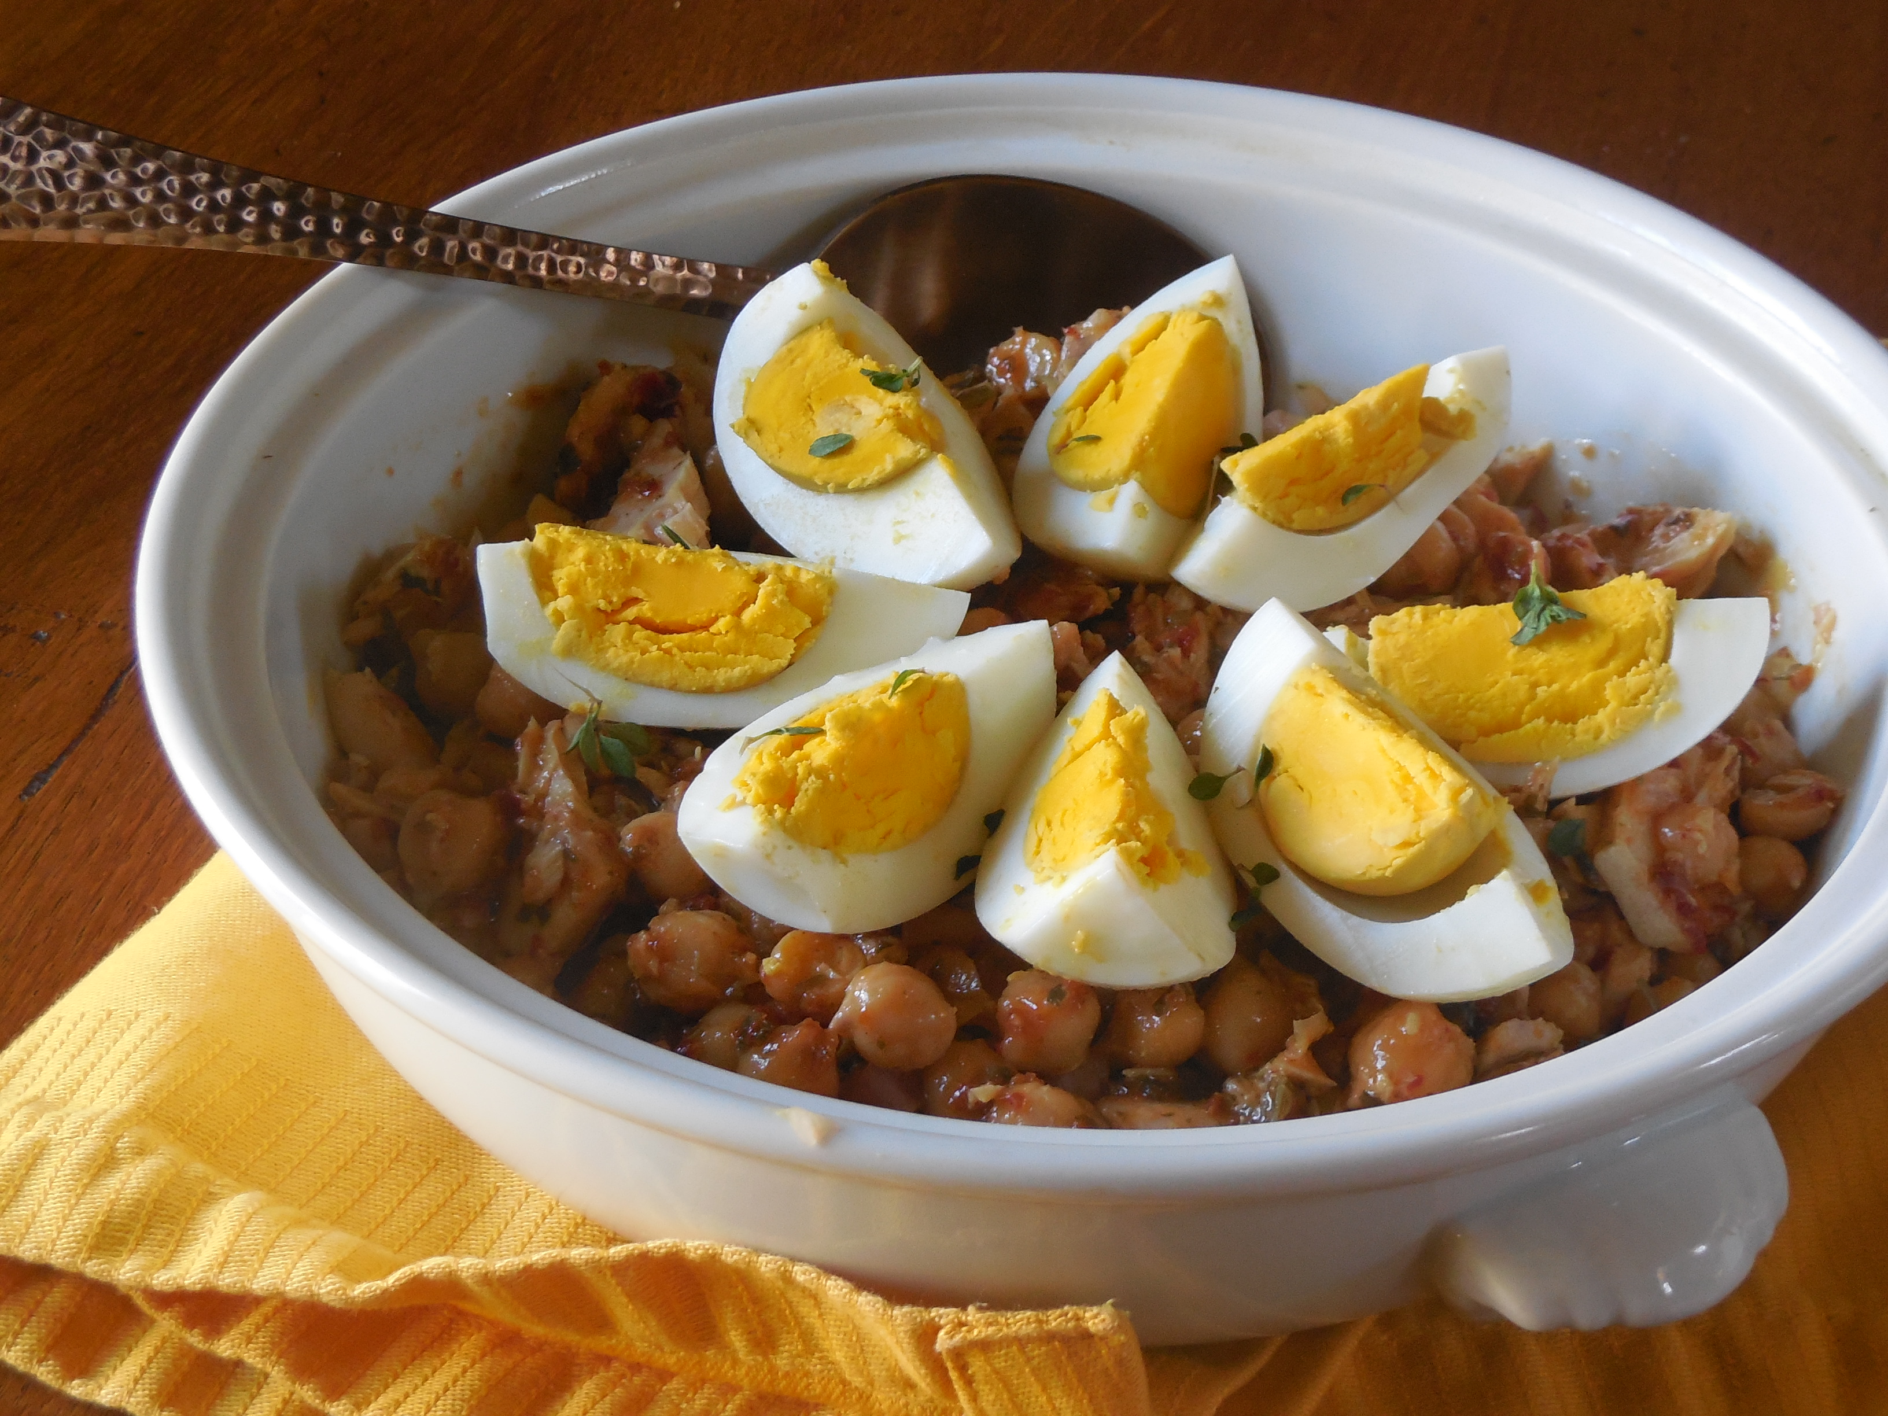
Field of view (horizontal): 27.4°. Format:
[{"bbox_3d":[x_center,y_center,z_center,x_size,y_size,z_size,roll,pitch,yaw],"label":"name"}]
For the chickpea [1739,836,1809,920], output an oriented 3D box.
[{"bbox_3d":[0.091,0.019,0.428,0.010,0.010,0.010,1,38,0],"label":"chickpea"}]

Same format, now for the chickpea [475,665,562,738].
[{"bbox_3d":[-0.049,-0.001,0.449,0.011,0.011,0.011,1,38,0],"label":"chickpea"}]

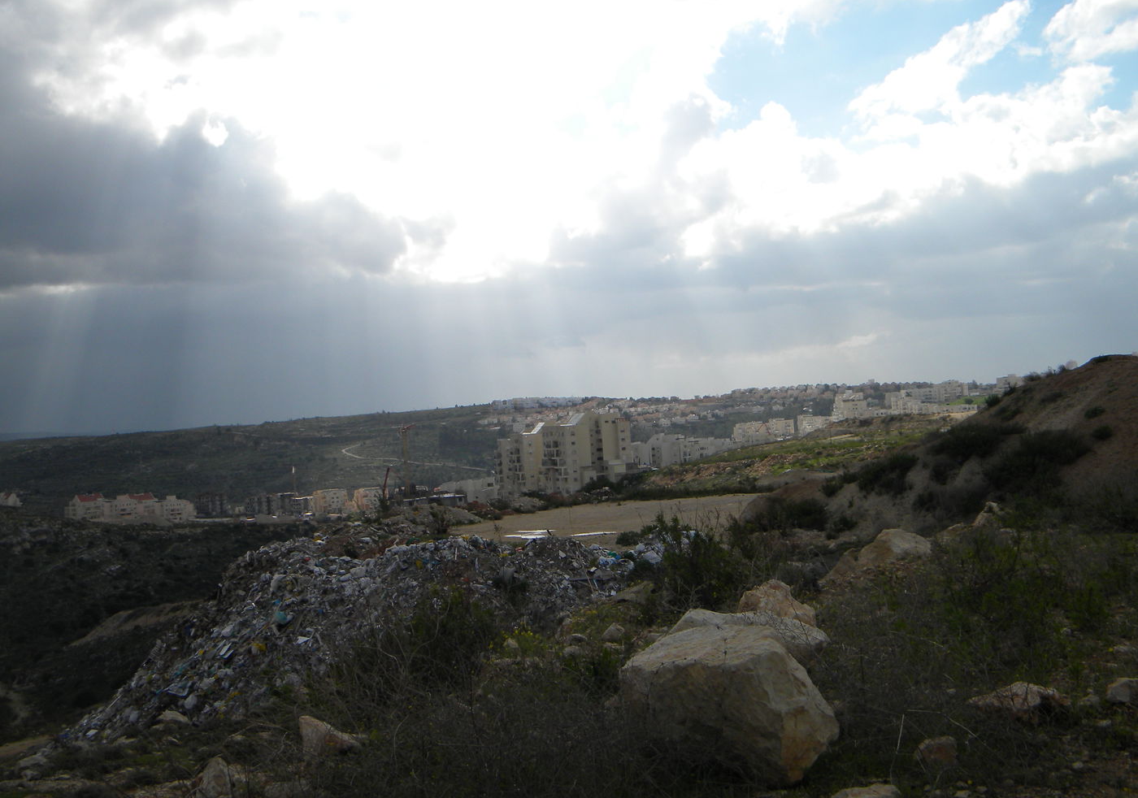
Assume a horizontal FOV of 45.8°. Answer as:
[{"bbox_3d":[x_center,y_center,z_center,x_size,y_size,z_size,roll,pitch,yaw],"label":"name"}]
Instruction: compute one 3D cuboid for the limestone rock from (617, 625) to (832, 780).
[{"bbox_3d":[0.805,1.545,6.800,1.080,0.680,0.850,-3,0,0],"label":"limestone rock"}]

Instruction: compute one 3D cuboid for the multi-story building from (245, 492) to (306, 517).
[{"bbox_3d":[-209.274,75.668,960.000,40.000,17.000,18.000,-3,0,0],"label":"multi-story building"}]

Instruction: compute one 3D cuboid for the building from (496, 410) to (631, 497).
[{"bbox_3d":[-2.315,18.984,468.000,41.000,29.000,20.000,-3,0,25],"label":"building"}]

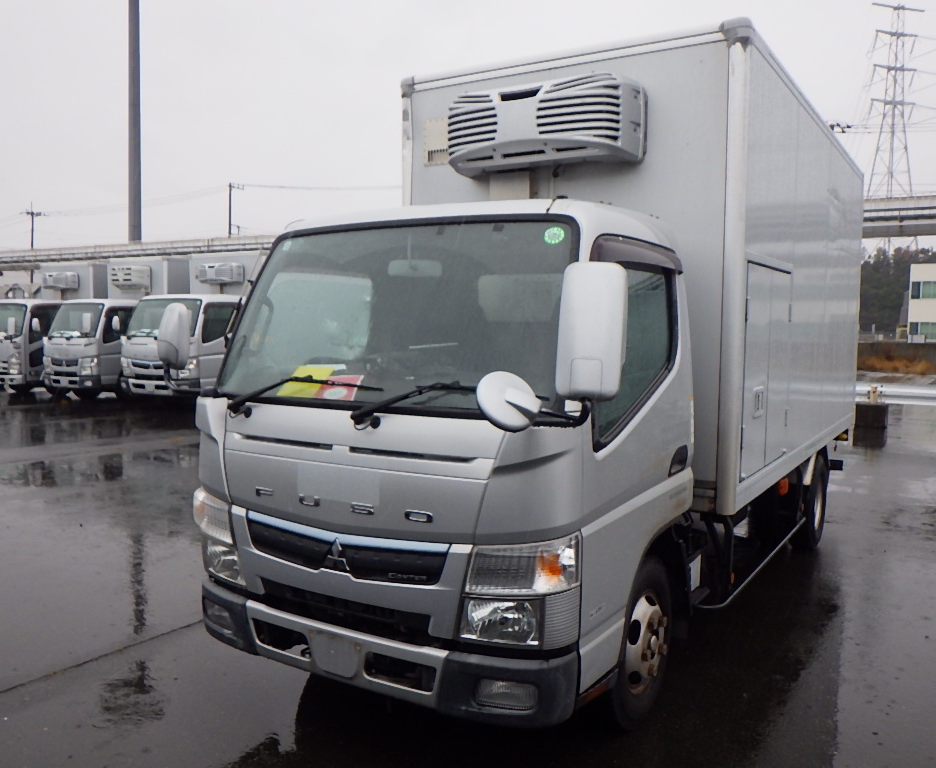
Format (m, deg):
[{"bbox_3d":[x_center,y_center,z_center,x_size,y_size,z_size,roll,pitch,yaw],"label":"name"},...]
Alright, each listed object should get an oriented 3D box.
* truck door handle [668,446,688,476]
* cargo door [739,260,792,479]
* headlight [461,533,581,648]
[{"bbox_3d":[0.869,0.314,3.419,0.046,0.102,0.245,3,5,32],"label":"truck door handle"},{"bbox_3d":[1.532,-0.081,4.275,0.056,1.025,1.030,3,5,32],"label":"cargo door"},{"bbox_3d":[0.170,0.649,2.658,0.365,0.367,0.199,3,5,32],"label":"headlight"}]

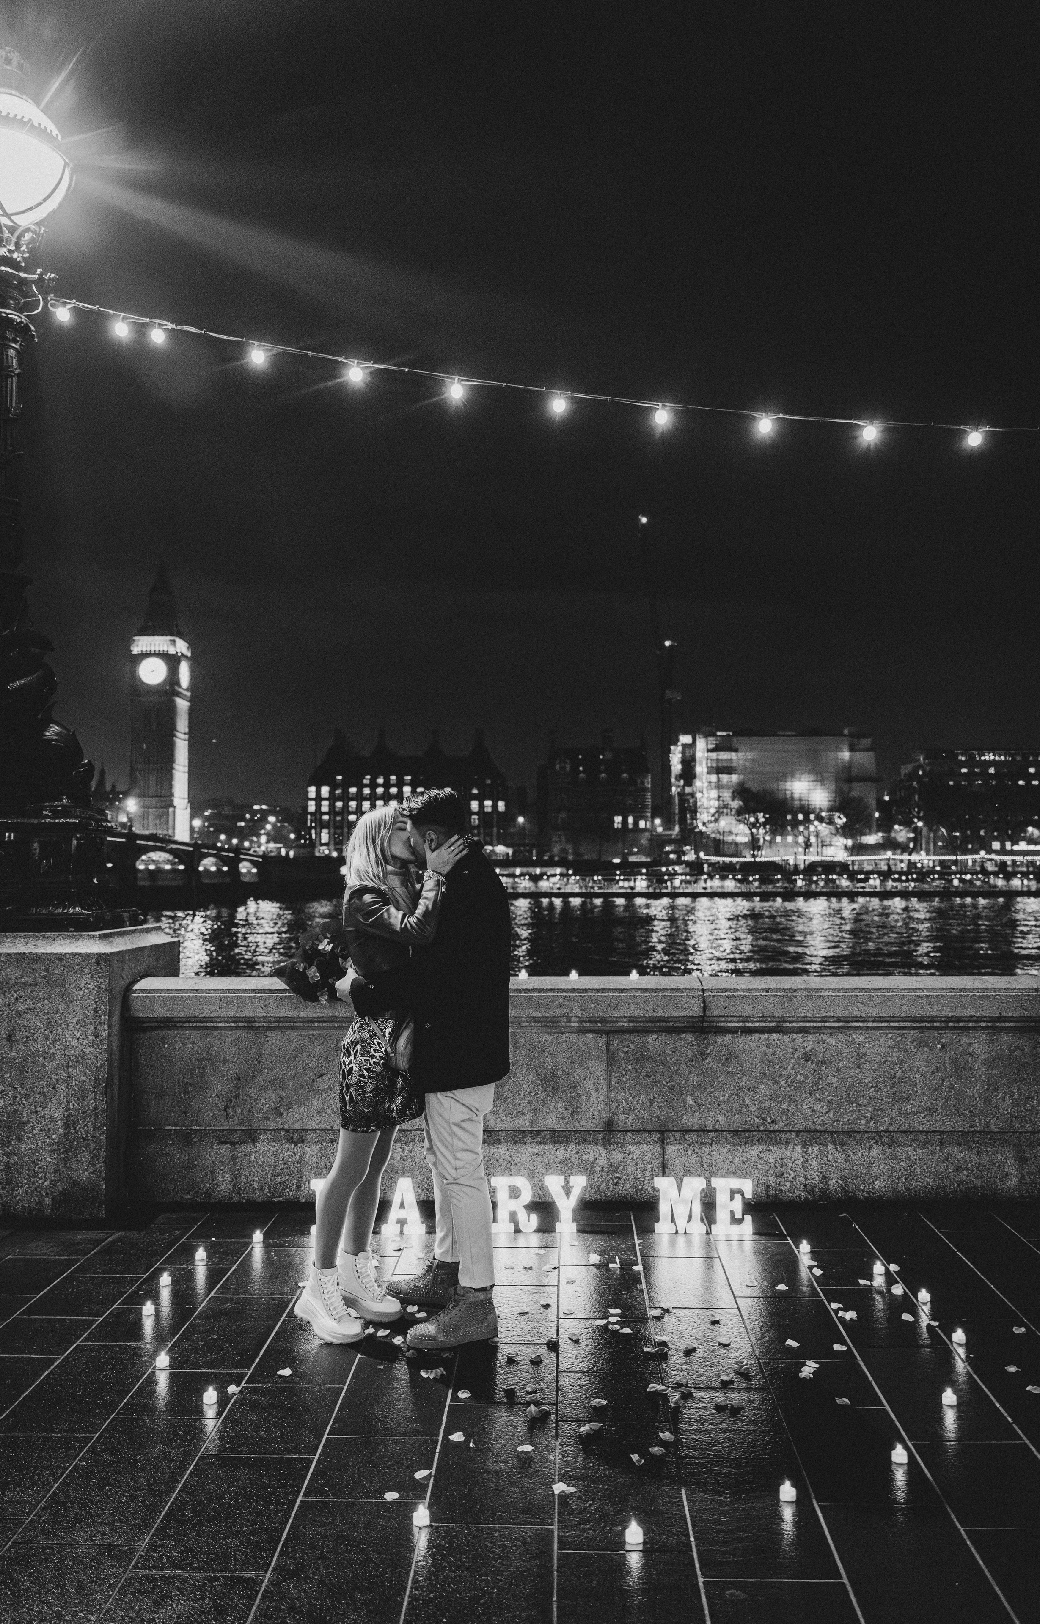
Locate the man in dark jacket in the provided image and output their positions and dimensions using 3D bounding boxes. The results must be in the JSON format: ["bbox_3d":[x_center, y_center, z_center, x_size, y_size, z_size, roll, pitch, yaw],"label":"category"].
[{"bbox_3d":[-0.292,0.780,3.850,0.520,1.730,0.500,0,-2,0],"label":"man in dark jacket"}]

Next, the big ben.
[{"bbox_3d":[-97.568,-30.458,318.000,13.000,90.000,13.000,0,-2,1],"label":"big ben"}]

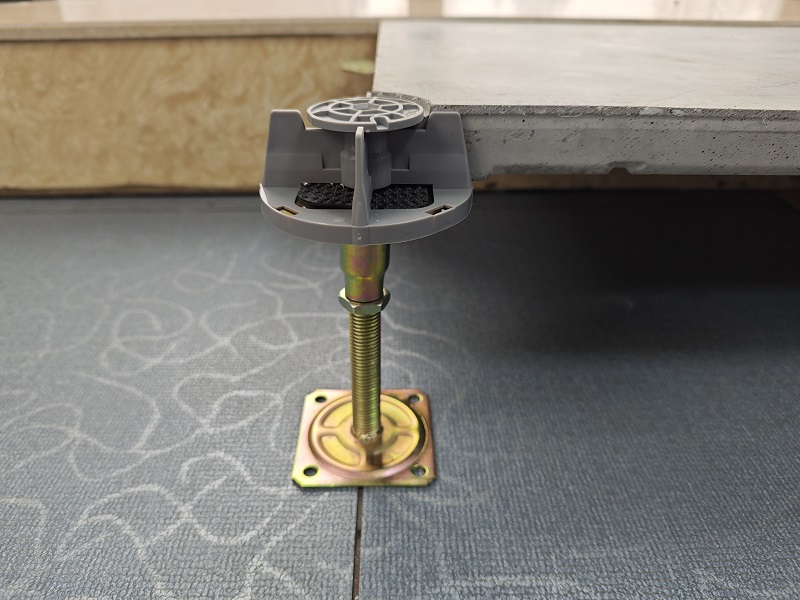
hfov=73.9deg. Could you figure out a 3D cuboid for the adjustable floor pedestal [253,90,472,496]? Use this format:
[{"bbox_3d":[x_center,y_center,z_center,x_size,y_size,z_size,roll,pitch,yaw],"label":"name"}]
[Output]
[{"bbox_3d":[-0.018,0.000,0.279,0.096,0.192,0.096,0,30,-2],"label":"adjustable floor pedestal"}]

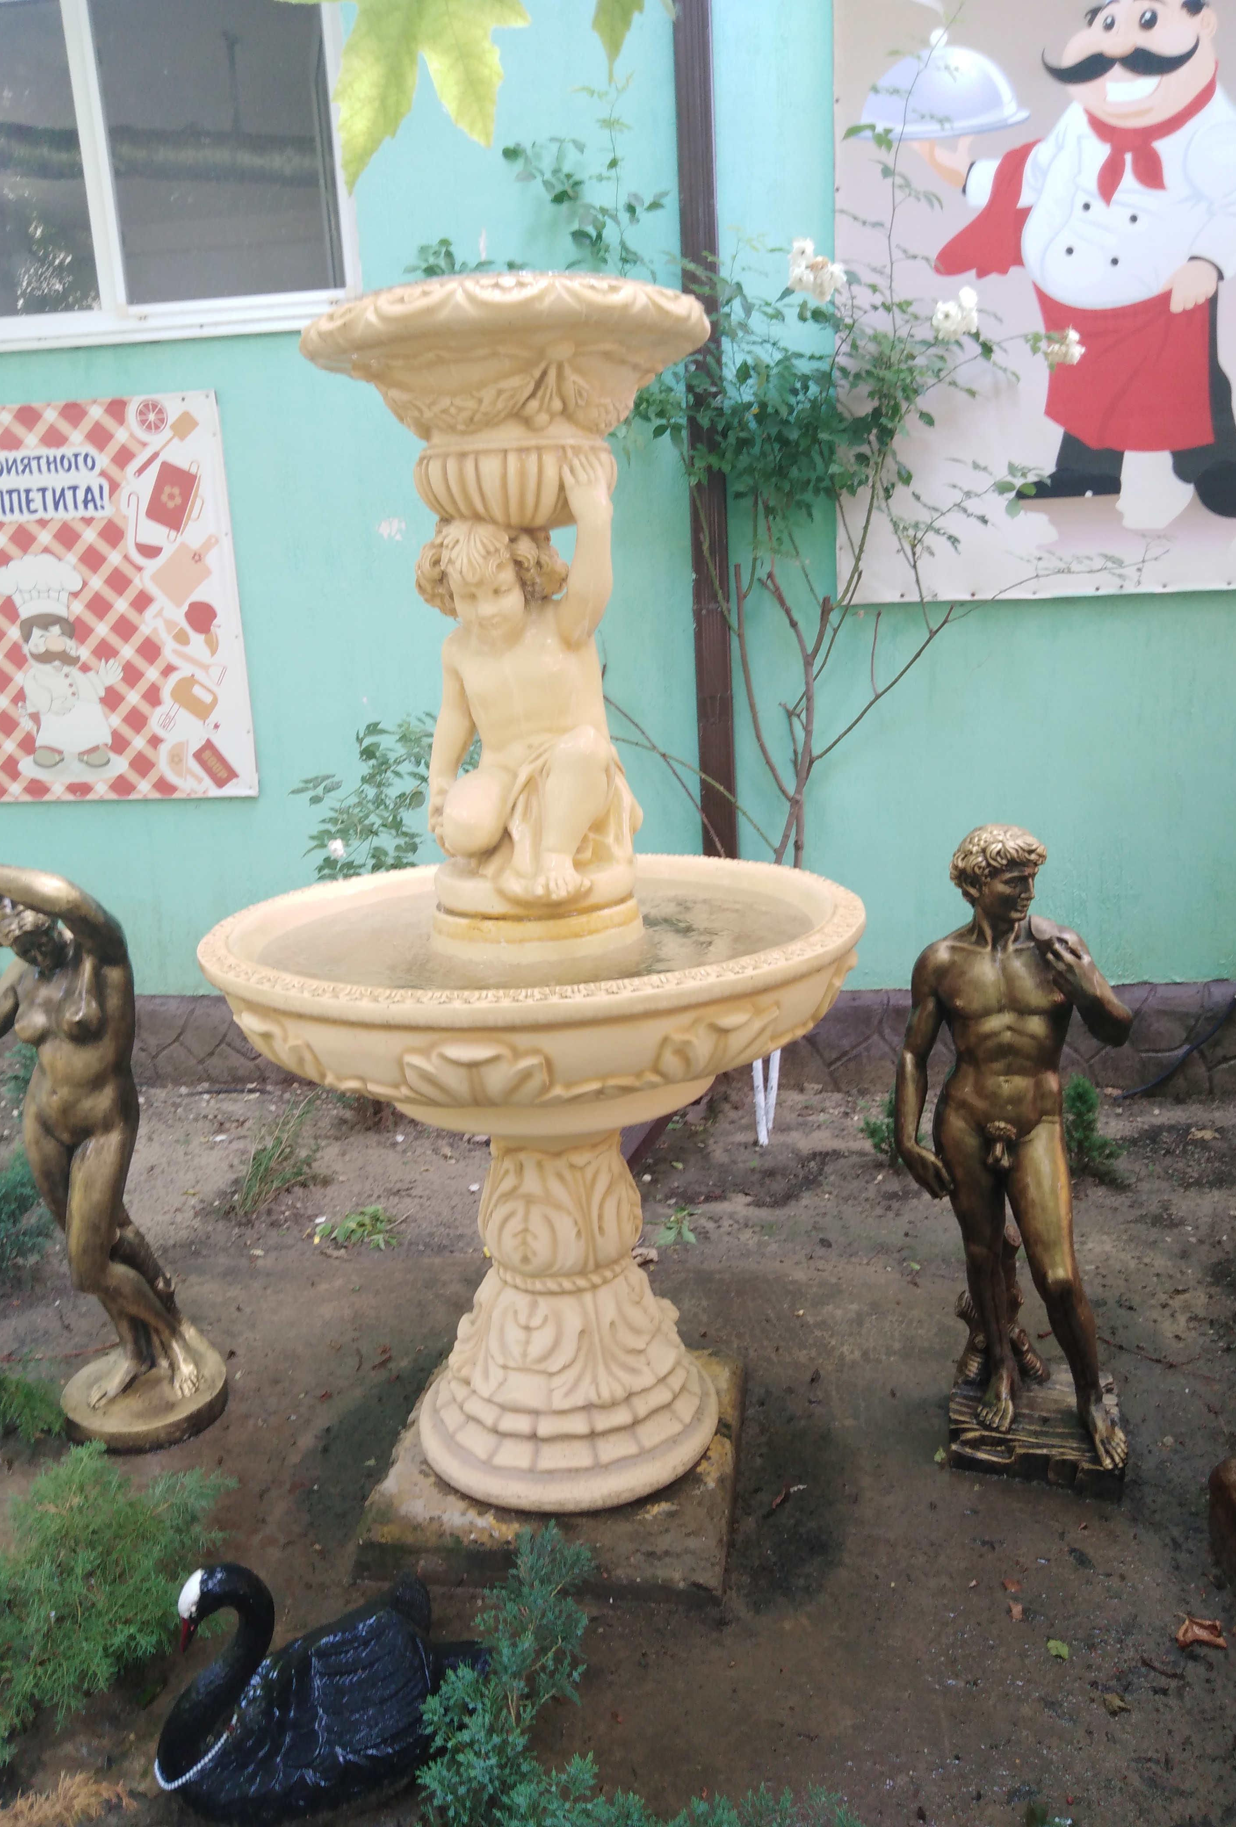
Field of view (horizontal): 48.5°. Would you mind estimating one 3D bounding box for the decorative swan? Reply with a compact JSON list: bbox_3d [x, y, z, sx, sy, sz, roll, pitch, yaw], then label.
[{"bbox_3d":[-0.369,0.930,1.722,0.408,0.333,0.224,-8,14,-21],"label":"decorative swan"}]

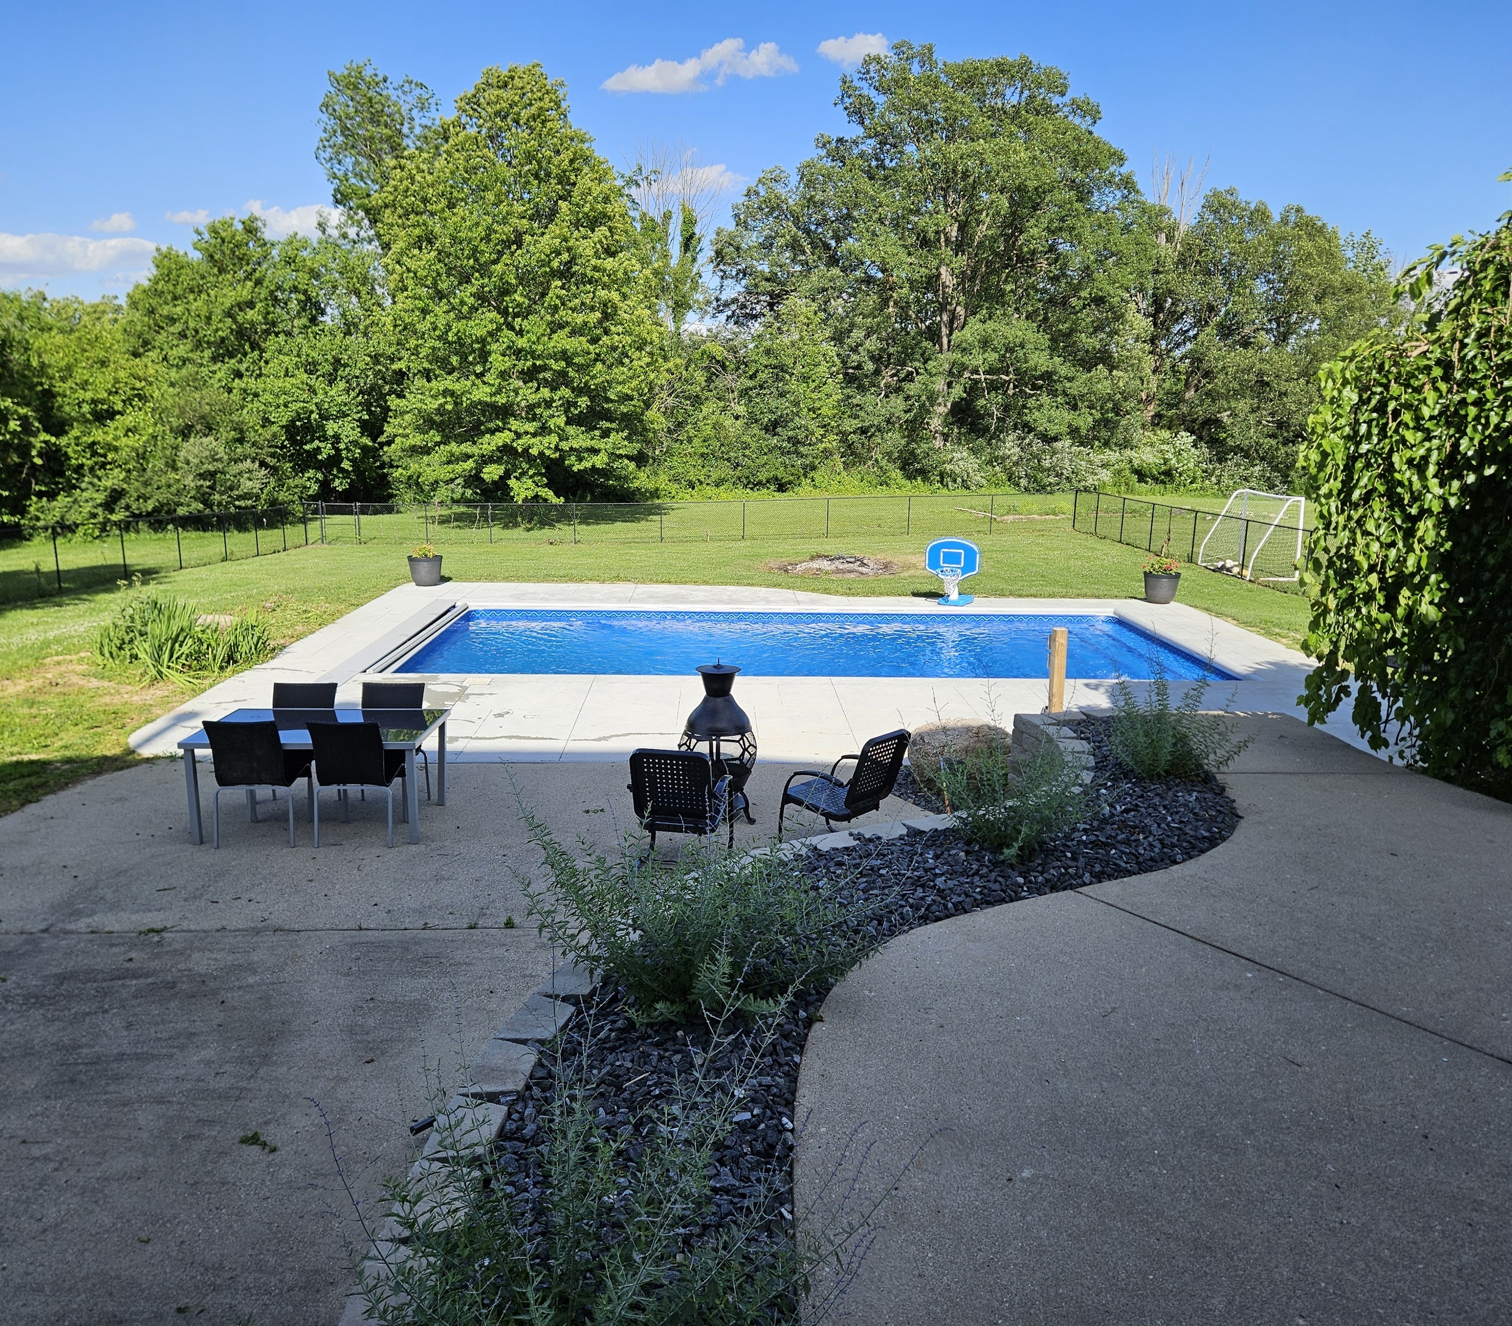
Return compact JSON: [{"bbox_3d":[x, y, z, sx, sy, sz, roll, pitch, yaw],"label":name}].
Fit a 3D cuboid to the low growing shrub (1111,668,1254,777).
[{"bbox_3d":[2.401,0.330,6.697,0.760,0.580,0.660,0,12,-2],"label":"low growing shrub"}]

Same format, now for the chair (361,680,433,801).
[{"bbox_3d":[-2.825,0.671,8.980,0.530,0.910,0.640,0,12,-2],"label":"chair"}]

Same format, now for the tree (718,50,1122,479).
[{"bbox_3d":[8.651,-19.508,58.567,21.500,22.000,18.000,0,12,-2],"label":"tree"}]

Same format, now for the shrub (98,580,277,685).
[{"bbox_3d":[-6.851,-0.424,14.090,2.050,0.830,1.500,0,12,-2],"label":"shrub"}]

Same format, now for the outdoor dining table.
[{"bbox_3d":[-3.193,0.818,8.691,1.600,0.730,0.960,0,12,-2],"label":"outdoor dining table"}]

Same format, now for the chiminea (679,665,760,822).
[{"bbox_3d":[-0.286,0.595,8.806,0.600,1.210,0.600,1,12,0],"label":"chiminea"}]

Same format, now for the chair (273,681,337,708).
[{"bbox_3d":[-3.509,0.668,8.945,0.530,0.910,0.640,0,12,-2],"label":"chair"}]

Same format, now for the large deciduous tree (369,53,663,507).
[{"bbox_3d":[-9.427,-14.150,45.775,12.000,17.200,11.500,0,12,-2],"label":"large deciduous tree"}]

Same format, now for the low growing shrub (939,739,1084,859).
[{"bbox_3d":[1.224,0.629,5.594,0.680,0.450,0.620,0,12,-2],"label":"low growing shrub"}]

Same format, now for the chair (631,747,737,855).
[{"bbox_3d":[-0.501,0.962,7.894,0.620,0.860,0.660,4,12,13],"label":"chair"}]

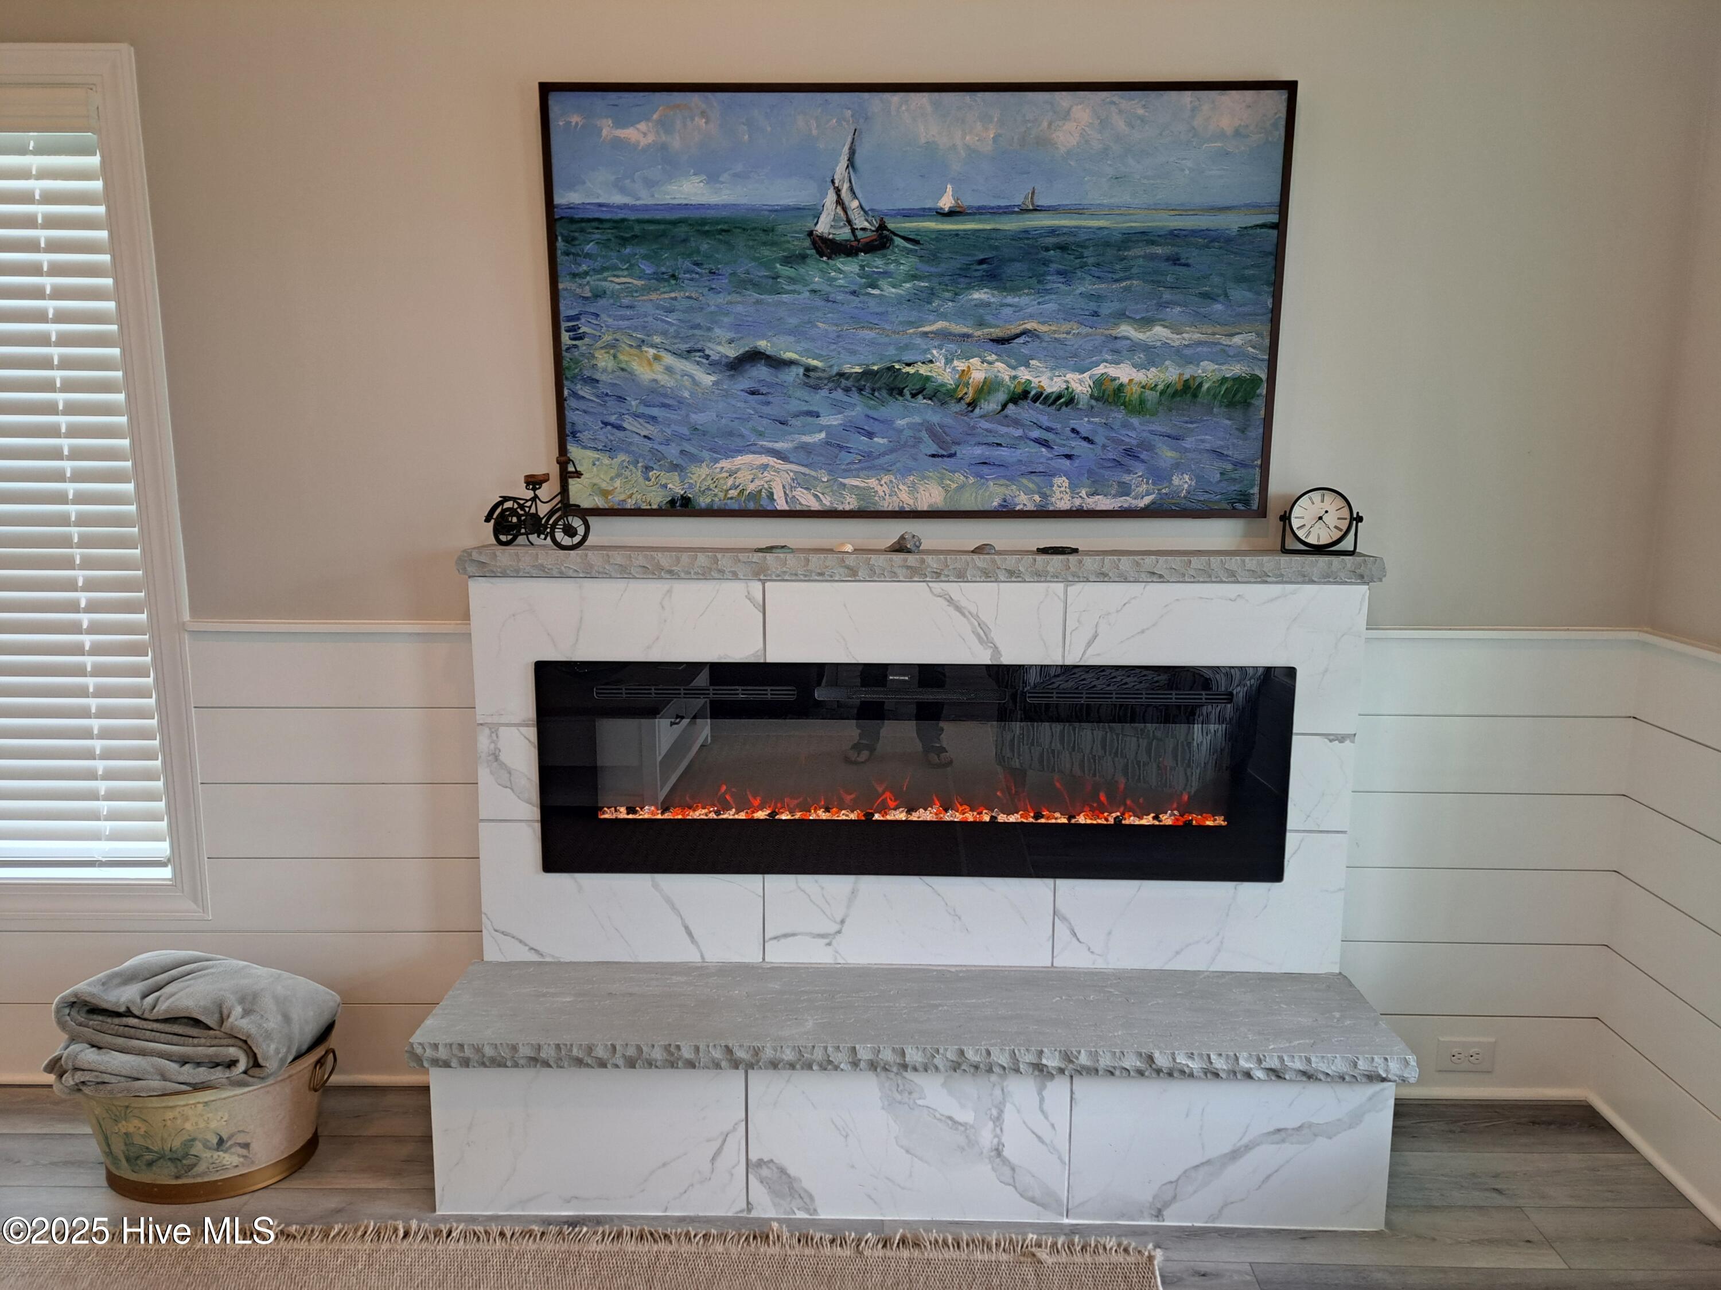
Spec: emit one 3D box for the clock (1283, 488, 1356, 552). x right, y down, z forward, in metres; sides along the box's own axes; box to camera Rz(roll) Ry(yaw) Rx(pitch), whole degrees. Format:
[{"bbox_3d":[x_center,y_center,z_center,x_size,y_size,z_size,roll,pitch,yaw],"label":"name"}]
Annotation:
[{"bbox_3d":[0.937,-0.252,2.424,0.162,0.136,0.054,4,10,23],"label":"clock"}]

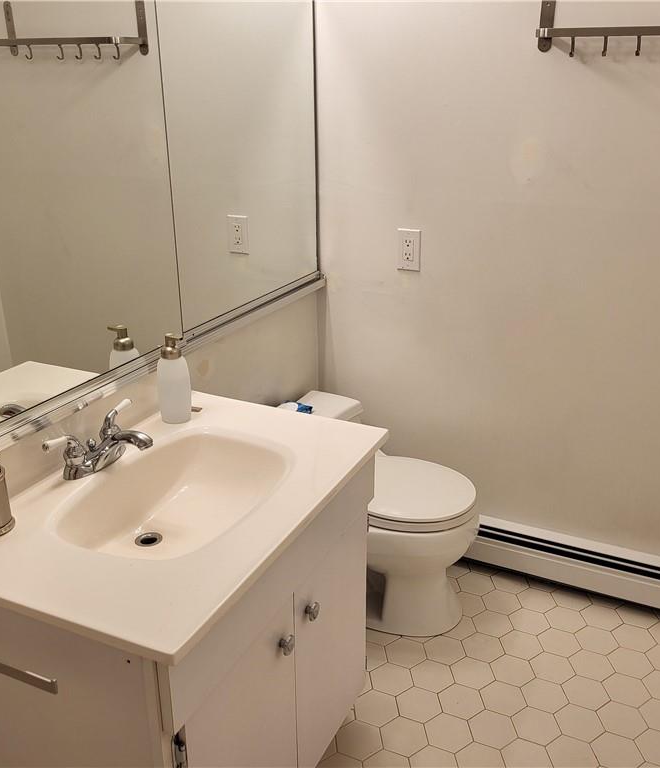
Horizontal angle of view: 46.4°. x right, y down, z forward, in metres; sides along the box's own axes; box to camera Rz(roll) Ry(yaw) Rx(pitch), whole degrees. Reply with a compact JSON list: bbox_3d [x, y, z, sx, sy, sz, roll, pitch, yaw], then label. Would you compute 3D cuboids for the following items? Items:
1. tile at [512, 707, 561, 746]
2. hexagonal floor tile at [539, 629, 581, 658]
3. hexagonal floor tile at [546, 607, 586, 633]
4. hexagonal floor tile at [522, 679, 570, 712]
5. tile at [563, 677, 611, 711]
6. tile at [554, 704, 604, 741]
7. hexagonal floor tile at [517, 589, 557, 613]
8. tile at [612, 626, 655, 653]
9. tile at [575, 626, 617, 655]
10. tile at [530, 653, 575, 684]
[{"bbox_3d":[0.512,0.854,1.913,0.109,0.009,0.126,-2,22,-4],"label":"tile"},{"bbox_3d":[0.652,0.740,2.192,0.109,0.009,0.126,-2,22,-4],"label":"hexagonal floor tile"},{"bbox_3d":[0.699,0.702,2.284,0.109,0.009,0.126,-2,22,-4],"label":"hexagonal floor tile"},{"bbox_3d":[0.567,0.827,2.035,0.127,0.008,0.110,10,24,23],"label":"hexagonal floor tile"},{"bbox_3d":[0.669,0.812,2.015,0.109,0.009,0.126,-2,22,-4],"label":"tile"},{"bbox_3d":[0.609,0.831,1.882,0.123,0.008,0.106,10,24,23],"label":"tile"},{"bbox_3d":[0.645,0.677,2.401,0.127,0.008,0.110,10,24,23],"label":"hexagonal floor tile"},{"bbox_3d":[0.872,0.732,2.209,0.109,0.009,0.126,-2,22,-4],"label":"tile"},{"bbox_3d":[0.747,0.720,2.155,0.123,0.008,0.106,10,24,23],"label":"tile"},{"bbox_3d":[0.593,0.761,2.055,0.123,0.008,0.106,10,24,23],"label":"tile"}]

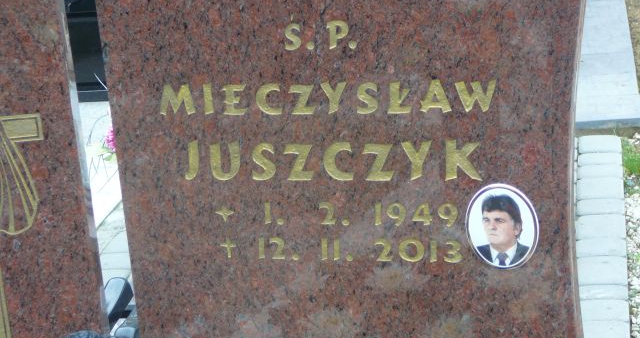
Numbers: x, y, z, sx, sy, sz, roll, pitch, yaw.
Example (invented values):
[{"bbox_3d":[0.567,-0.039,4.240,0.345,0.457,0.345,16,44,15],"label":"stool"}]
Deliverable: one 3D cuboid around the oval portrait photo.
[{"bbox_3d":[0.228,0.072,2.010,0.090,0.120,0.010,0,24,7],"label":"oval portrait photo"}]

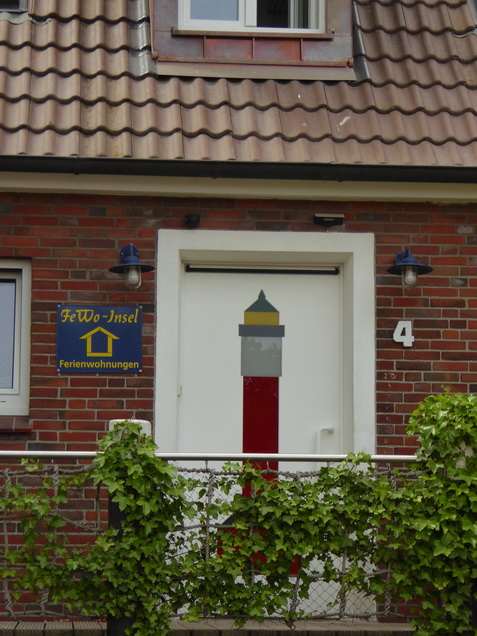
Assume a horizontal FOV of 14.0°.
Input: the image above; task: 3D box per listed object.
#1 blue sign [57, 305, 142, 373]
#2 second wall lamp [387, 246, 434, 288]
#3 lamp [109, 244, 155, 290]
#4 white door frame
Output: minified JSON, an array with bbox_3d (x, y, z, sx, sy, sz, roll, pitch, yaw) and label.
[{"bbox_3d":[-0.808,0.125,11.377,0.495,0.395,0.020,1,-8,-7],"label":"blue sign"},{"bbox_3d":[1.012,-0.292,11.537,0.265,0.270,0.310,1,-8,-7],"label":"second wall lamp"},{"bbox_3d":[-0.618,-0.304,11.322,0.265,0.270,0.310,1,-8,-7],"label":"lamp"},{"bbox_3d":[0.155,0.632,11.528,1.300,2.300,0.200,1,-8,-7],"label":"white door frame"}]

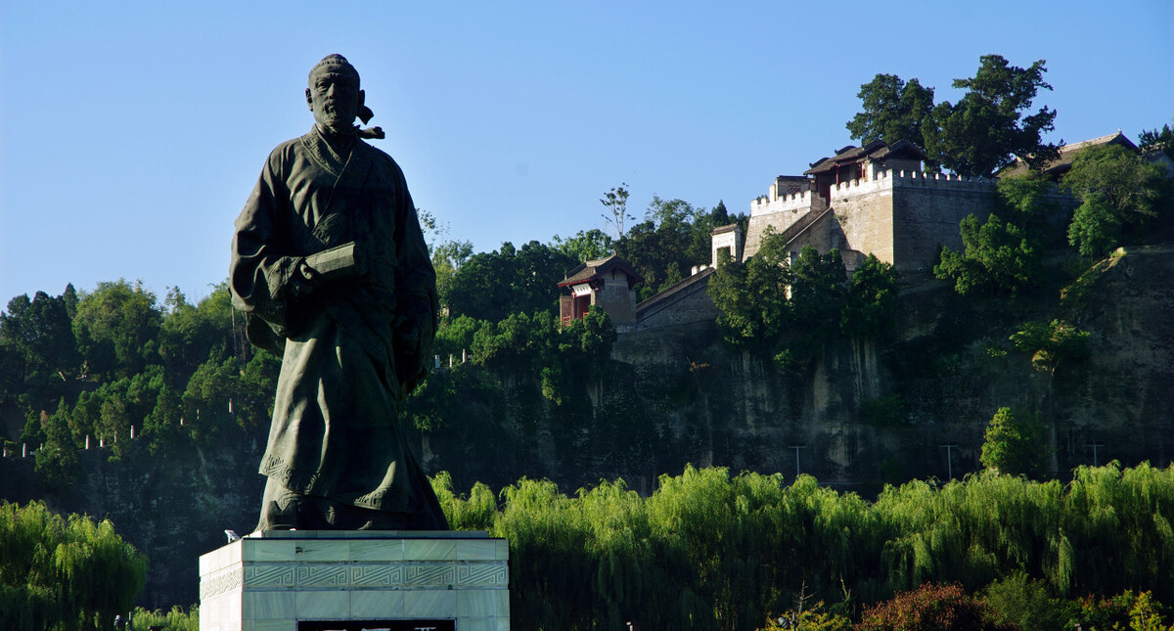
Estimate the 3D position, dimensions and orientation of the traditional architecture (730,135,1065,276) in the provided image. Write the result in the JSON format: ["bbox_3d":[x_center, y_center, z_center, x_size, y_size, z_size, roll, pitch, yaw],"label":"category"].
[{"bbox_3d":[32.719,-9.577,387.449,21.580,13.398,26.500,3,-7,-29],"label":"traditional architecture"}]

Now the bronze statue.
[{"bbox_3d":[-5.983,-0.543,92.000,5.000,11.600,3.900,0,-6,-11],"label":"bronze statue"}]

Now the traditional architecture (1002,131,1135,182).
[{"bbox_3d":[49.733,-14.041,395.020,10.000,7.200,18.500,3,-7,-29],"label":"traditional architecture"}]

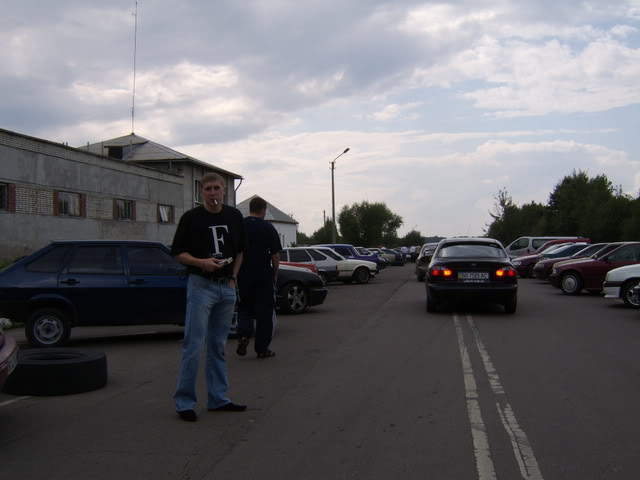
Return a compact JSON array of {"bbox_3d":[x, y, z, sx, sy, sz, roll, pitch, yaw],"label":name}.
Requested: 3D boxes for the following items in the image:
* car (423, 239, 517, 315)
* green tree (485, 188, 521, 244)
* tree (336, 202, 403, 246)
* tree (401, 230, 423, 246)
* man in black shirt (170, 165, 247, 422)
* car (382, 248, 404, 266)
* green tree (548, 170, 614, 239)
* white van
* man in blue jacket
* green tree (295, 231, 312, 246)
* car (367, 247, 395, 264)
[{"bbox_3d":[3.070,0.690,12.100,1.680,1.430,4.220,0,-1,11],"label":"car"},{"bbox_3d":[19.100,-1.470,60.000,3.900,7.700,3.900,0,-1,0],"label":"green tree"},{"bbox_3d":[6.900,-1.300,80.000,9.100,8.100,8.500,0,-1,0],"label":"tree"},{"bbox_3d":[17.800,0.850,110.000,4.700,5.100,4.600,0,-1,0],"label":"tree"},{"bbox_3d":[-0.837,0.407,4.300,0.580,1.810,0.420,0,-1,-22],"label":"man in black shirt"},{"bbox_3d":[4.600,1.350,46.300,4.200,1.410,1.680,0,-1,12],"label":"car"},{"bbox_3d":[22.700,-1.900,50.000,6.000,8.200,5.800,0,-1,0],"label":"green tree"},{"bbox_3d":[11.900,0.820,32.300,4.750,1.970,1.900,0,-1,13],"label":"white van"},{"bbox_3d":[-0.715,0.420,6.600,0.540,1.830,0.480,0,-1,18],"label":"man in blue jacket"},{"bbox_3d":[-2.450,0.800,85.000,3.000,4.200,3.000,0,-1,0],"label":"green tree"},{"bbox_3d":[3.300,1.230,41.000,4.200,1.410,1.680,0,-1,12],"label":"car"}]

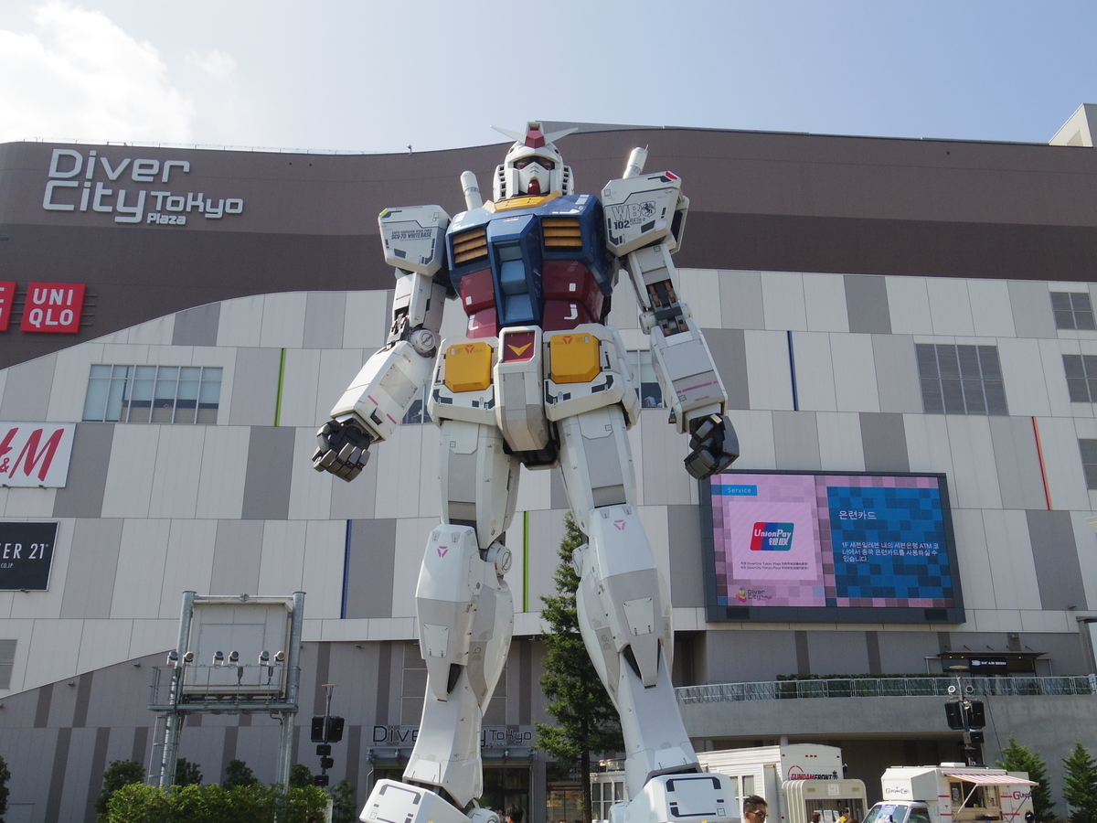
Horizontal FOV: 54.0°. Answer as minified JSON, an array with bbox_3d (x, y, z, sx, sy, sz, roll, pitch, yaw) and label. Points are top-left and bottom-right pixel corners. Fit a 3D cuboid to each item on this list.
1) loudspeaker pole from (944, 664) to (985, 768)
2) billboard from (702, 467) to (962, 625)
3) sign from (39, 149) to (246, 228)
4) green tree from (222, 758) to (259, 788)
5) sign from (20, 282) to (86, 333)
[{"bbox_3d":[9.636,8.342,24.440,0.980,5.004,0.750,-5,-22,13],"label":"loudspeaker pole"},{"bbox_3d":[13.967,6.731,53.715,12.779,7.593,0.700,1,-21,-4],"label":"billboard"},{"bbox_3d":[-23.448,-12.944,62.965,11.392,4.953,0.350,1,-21,-3],"label":"sign"},{"bbox_3d":[-12.318,15.608,42.227,2.100,3.904,2.100,0,-21,0],"label":"green tree"},{"bbox_3d":[-27.368,-5.697,59.691,3.051,2.988,0.250,1,-21,-4],"label":"sign"}]

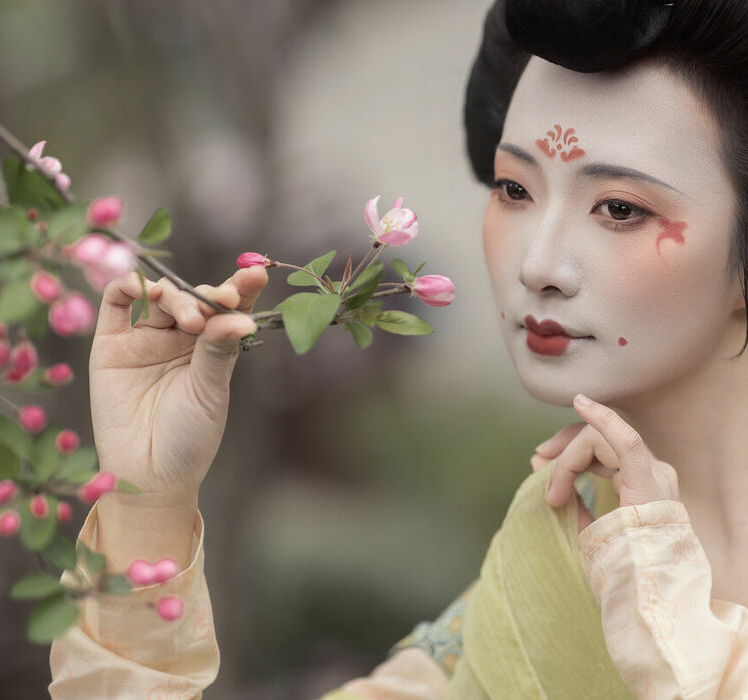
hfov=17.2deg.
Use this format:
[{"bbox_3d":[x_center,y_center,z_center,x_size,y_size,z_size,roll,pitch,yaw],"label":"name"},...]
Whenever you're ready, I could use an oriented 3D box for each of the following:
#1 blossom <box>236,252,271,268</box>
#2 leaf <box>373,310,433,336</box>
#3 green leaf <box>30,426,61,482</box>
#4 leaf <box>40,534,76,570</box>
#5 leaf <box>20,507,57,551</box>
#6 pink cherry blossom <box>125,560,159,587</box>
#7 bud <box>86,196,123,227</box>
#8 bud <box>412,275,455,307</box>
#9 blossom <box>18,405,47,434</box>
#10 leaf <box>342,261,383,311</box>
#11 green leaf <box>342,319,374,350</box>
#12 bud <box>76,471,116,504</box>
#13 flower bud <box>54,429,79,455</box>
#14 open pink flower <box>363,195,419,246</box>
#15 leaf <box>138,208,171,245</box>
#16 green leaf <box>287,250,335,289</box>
[{"bbox_3d":[-0.062,-0.046,1.280,0.019,0.009,0.009,6,0,0],"label":"blossom"},{"bbox_3d":[0.015,-0.013,1.280,0.031,0.013,0.005,15,-36,0],"label":"leaf"},{"bbox_3d":[-0.162,0.051,1.220,0.014,0.026,0.007,6,6,1],"label":"green leaf"},{"bbox_3d":[-0.151,0.097,1.190,0.017,0.018,0.012,0,2,0],"label":"leaf"},{"bbox_3d":[-0.161,0.085,1.190,0.018,0.024,0.011,0,2,0],"label":"leaf"},{"bbox_3d":[-0.112,0.107,1.190,0.014,0.013,0.013,18,18,0],"label":"pink cherry blossom"},{"bbox_3d":[-0.130,-0.067,1.200,0.017,0.016,0.015,11,6,0],"label":"bud"},{"bbox_3d":[0.031,-0.031,1.280,0.022,0.016,0.016,5,0,3],"label":"bud"},{"bbox_3d":[-0.164,0.033,1.190,0.012,0.012,0.014,-1,24,-33],"label":"blossom"},{"bbox_3d":[-0.006,-0.033,1.285,0.014,0.033,0.014,41,11,0],"label":"leaf"},{"bbox_3d":[-0.008,-0.008,1.280,0.010,0.018,0.005,-44,6,-25],"label":"green leaf"},{"bbox_3d":[-0.135,0.067,1.210,0.021,0.012,0.013,-30,-5,9],"label":"bud"},{"bbox_3d":[-0.148,0.044,1.200,0.011,0.013,0.011,0,2,0],"label":"flower bud"},{"bbox_3d":[0.009,-0.067,1.290,0.028,0.026,0.027,17,19,-16],"label":"open pink flower"},{"bbox_3d":[-0.109,-0.062,1.230,0.011,0.021,0.005,37,0,30],"label":"leaf"},{"bbox_3d":[-0.033,-0.042,1.280,0.028,0.016,0.008,-35,-33,-6],"label":"green leaf"}]

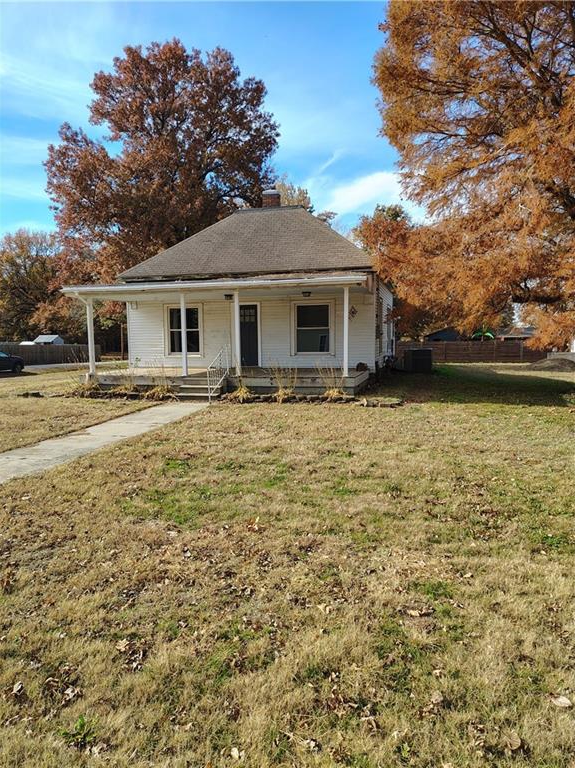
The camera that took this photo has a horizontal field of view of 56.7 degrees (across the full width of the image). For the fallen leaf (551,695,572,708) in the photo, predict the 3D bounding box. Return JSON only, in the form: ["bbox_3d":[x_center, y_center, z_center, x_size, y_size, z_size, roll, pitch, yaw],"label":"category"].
[{"bbox_3d":[1.206,1.395,2.341,0.085,0.025,0.055,3,7,36],"label":"fallen leaf"}]

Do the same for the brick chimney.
[{"bbox_3d":[-0.628,-7.197,20.898,0.620,0.850,0.580,1,6,15],"label":"brick chimney"}]

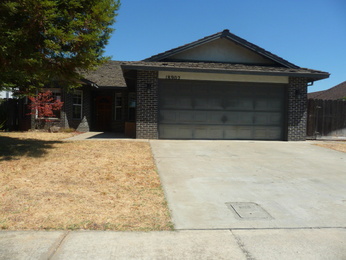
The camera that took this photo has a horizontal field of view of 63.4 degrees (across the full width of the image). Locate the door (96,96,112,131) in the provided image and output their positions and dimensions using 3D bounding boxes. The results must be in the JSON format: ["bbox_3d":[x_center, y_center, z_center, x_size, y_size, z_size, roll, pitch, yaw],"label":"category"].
[{"bbox_3d":[-3.993,-0.954,16.400,0.920,2.050,0.080,1,1,-5],"label":"door"}]

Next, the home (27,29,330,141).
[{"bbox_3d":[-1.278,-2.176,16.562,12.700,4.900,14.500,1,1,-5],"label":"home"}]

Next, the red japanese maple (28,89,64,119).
[{"bbox_3d":[-6.097,-1.036,13.500,1.700,1.750,1.600,1,1,-5],"label":"red japanese maple"}]

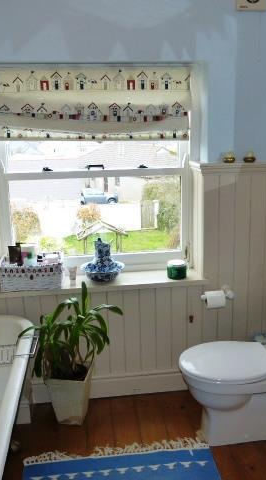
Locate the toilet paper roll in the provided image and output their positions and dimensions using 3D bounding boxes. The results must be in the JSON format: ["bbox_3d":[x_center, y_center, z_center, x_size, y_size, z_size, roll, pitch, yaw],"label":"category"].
[{"bbox_3d":[0.450,0.328,2.592,0.101,0.100,0.100,-3,14,-6],"label":"toilet paper roll"}]

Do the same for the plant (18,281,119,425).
[{"bbox_3d":[-0.307,0.589,2.462,0.504,0.767,0.426,-7,15,-22],"label":"plant"}]

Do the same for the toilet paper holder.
[{"bbox_3d":[0.448,0.297,2.628,0.183,0.055,0.115,-3,14,-6],"label":"toilet paper holder"}]

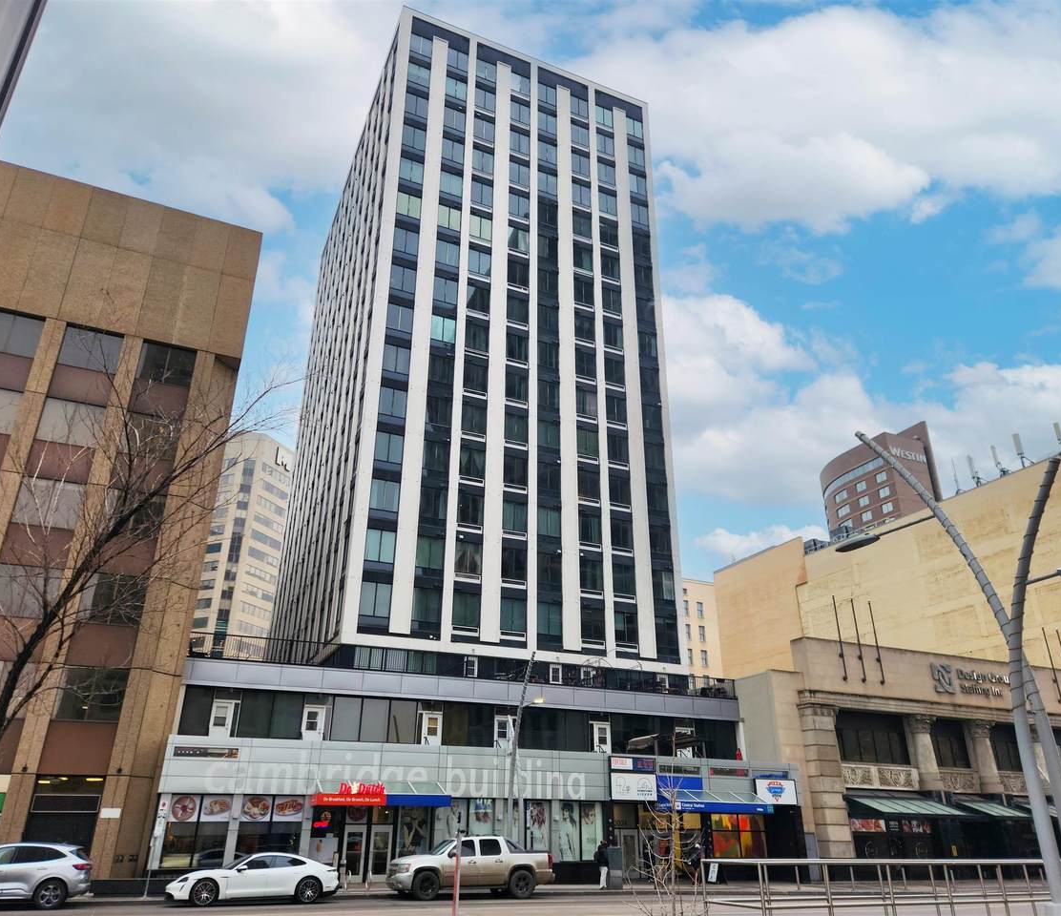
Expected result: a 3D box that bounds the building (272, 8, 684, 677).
[{"bbox_3d":[-6.269,-3.583,67.352,21.273,49.670,30.620,11,-26,-22],"label":"building"}]

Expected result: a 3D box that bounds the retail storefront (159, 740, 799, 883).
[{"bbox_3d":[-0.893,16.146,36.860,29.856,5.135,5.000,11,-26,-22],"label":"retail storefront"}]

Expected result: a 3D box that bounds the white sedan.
[{"bbox_3d":[-8.361,12.862,24.920,4.960,1.380,1.970,11,-26,-22],"label":"white sedan"}]

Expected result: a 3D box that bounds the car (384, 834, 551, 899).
[{"bbox_3d":[-2.051,13.930,27.790,5.620,1.930,2.010,11,-26,-22],"label":"car"}]

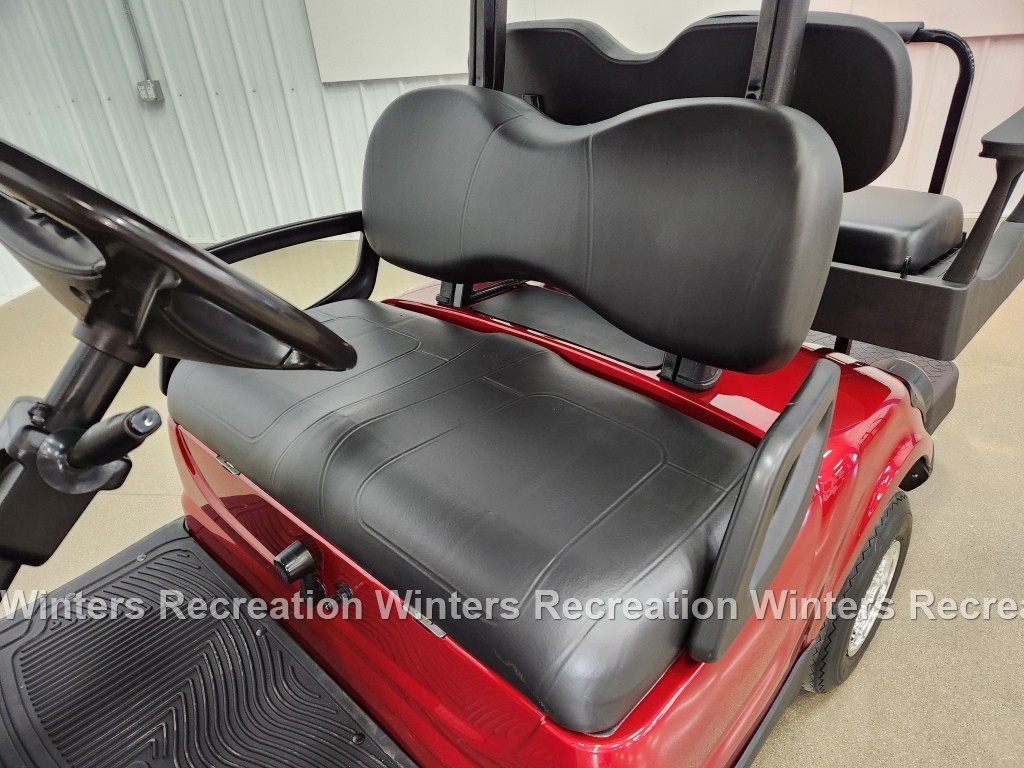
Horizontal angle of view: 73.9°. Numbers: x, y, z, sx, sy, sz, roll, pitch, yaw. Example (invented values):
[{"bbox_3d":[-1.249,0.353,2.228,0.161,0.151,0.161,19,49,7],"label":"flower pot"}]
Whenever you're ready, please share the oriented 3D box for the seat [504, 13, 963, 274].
[{"bbox_3d":[0.382,-0.573,1.477,1.019,0.416,0.468,22,39,39],"label":"seat"}]

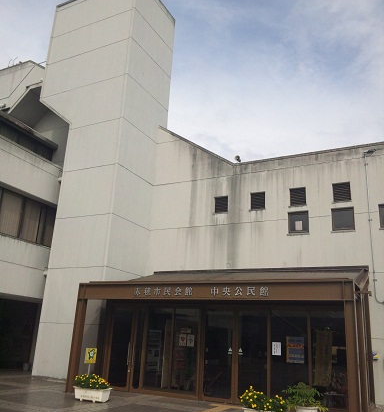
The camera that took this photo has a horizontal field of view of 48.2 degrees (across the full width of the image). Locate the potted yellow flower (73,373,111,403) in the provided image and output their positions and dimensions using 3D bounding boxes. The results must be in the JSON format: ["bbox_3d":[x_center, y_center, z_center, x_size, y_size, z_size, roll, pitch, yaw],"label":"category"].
[{"bbox_3d":[-2.185,4.048,9.564,0.874,0.552,0.414,-6,-19,27],"label":"potted yellow flower"}]

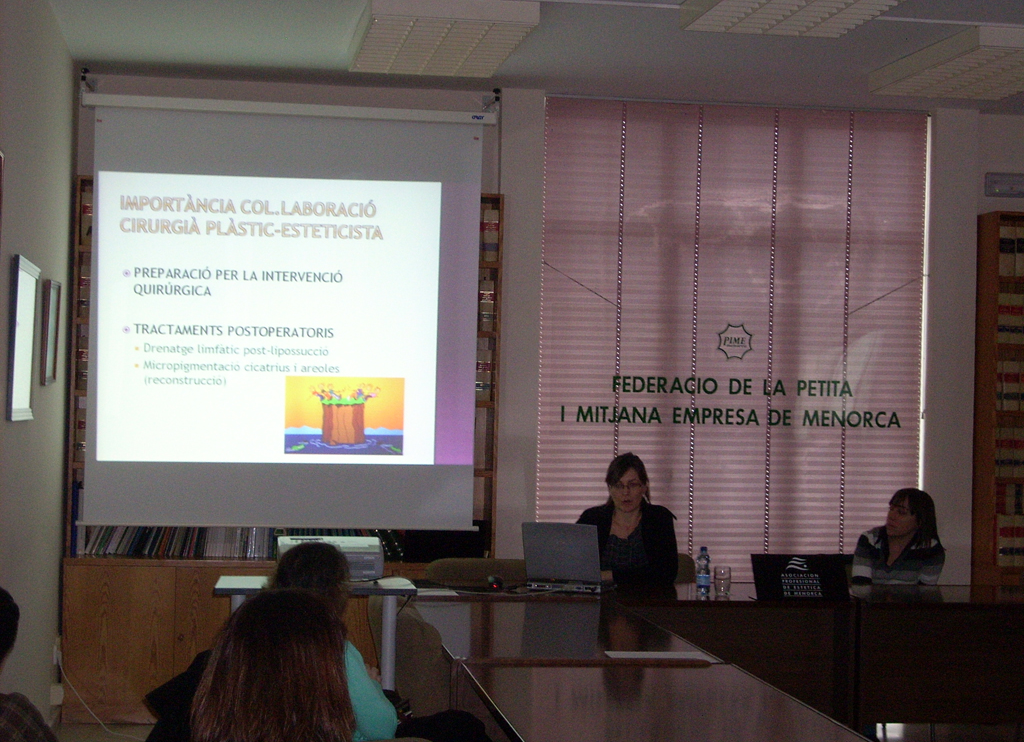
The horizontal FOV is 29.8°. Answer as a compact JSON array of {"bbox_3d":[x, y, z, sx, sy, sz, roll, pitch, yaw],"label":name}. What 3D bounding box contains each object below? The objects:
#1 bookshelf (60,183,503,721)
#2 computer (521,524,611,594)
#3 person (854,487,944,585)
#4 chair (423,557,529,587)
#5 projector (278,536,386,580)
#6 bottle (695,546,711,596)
[{"bbox_3d":[-1.049,0.376,8.916,1.940,2.446,0.330,1,-1,-9],"label":"bookshelf"},{"bbox_3d":[0.223,0.743,7.618,0.295,0.255,0.330,1,-1,10],"label":"computer"},{"bbox_3d":[1.662,1.085,8.349,0.470,1.142,0.720,1,-1,18],"label":"person"},{"bbox_3d":[-0.074,1.197,7.979,0.540,0.830,0.580,1,-1,-9],"label":"chair"},{"bbox_3d":[-0.600,0.612,6.250,0.335,0.105,0.255,1,3,-12],"label":"projector"},{"bbox_3d":[0.754,0.786,7.556,0.061,0.191,0.061,1,-1,-9],"label":"bottle"}]

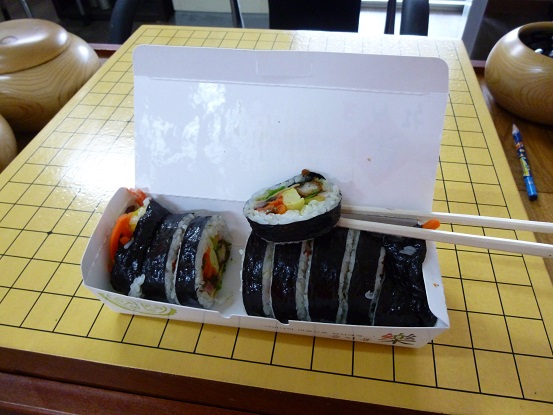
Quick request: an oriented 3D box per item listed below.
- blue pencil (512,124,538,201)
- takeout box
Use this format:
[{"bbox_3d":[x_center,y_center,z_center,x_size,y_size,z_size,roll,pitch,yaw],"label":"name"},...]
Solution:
[{"bbox_3d":[0.253,-0.051,0.409,0.007,0.007,0.123,9,47,11],"label":"blue pencil"},{"bbox_3d":[-0.006,-0.007,0.233,0.198,0.113,0.127,5,47,7],"label":"takeout box"}]

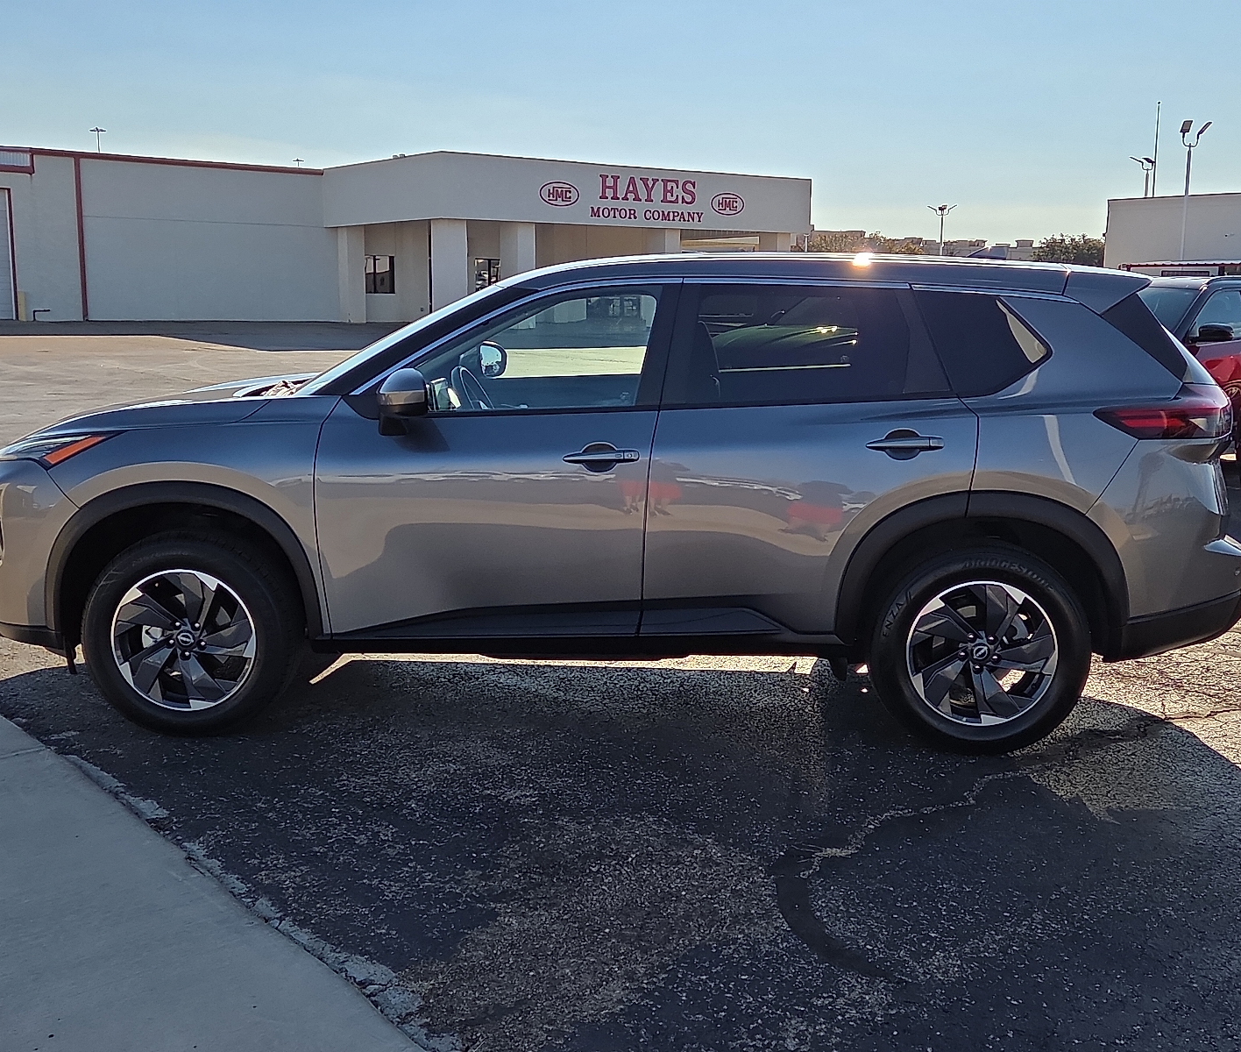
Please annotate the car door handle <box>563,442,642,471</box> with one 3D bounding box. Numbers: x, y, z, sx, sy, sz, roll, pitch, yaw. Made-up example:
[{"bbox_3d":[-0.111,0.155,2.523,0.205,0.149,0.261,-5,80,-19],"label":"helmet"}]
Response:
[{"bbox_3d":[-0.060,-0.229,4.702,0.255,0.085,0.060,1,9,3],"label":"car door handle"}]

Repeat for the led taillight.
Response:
[{"bbox_3d":[1.811,-0.387,4.760,0.480,0.180,0.340,1,9,3],"label":"led taillight"}]

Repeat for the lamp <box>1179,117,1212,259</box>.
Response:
[{"bbox_3d":[20.427,-10.673,51.090,1.200,7.727,0.850,4,10,21],"label":"lamp"}]

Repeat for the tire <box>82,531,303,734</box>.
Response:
[{"bbox_3d":[-1.489,0.377,4.963,0.739,0.734,0.240,1,9,3],"label":"tire"}]

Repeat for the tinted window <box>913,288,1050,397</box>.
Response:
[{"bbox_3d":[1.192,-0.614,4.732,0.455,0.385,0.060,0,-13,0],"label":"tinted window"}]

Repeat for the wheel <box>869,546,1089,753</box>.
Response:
[{"bbox_3d":[1.214,0.412,4.841,0.739,0.734,0.240,1,9,3],"label":"wheel"}]

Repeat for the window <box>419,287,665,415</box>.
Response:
[{"bbox_3d":[-0.282,-0.597,4.805,0.845,0.430,0.060,1,-13,5],"label":"window"}]

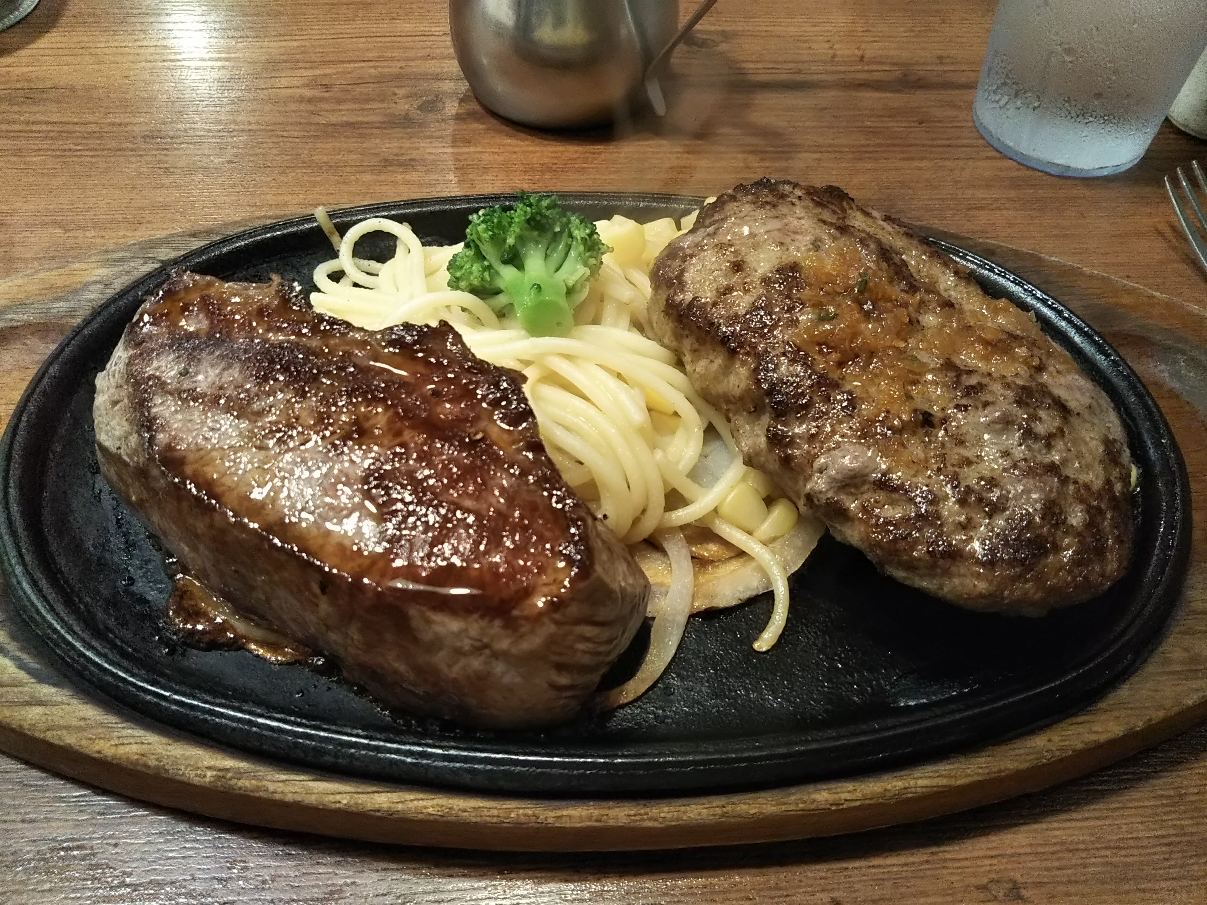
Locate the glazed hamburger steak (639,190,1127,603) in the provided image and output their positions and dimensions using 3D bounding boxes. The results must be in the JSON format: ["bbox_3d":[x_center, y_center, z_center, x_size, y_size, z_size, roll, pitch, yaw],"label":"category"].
[{"bbox_3d":[0.062,-0.018,0.239,0.073,0.034,0.130,-27,57,-19],"label":"glazed hamburger steak"}]

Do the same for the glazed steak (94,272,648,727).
[{"bbox_3d":[-0.052,0.006,0.222,0.134,0.038,0.070,31,58,22],"label":"glazed steak"}]

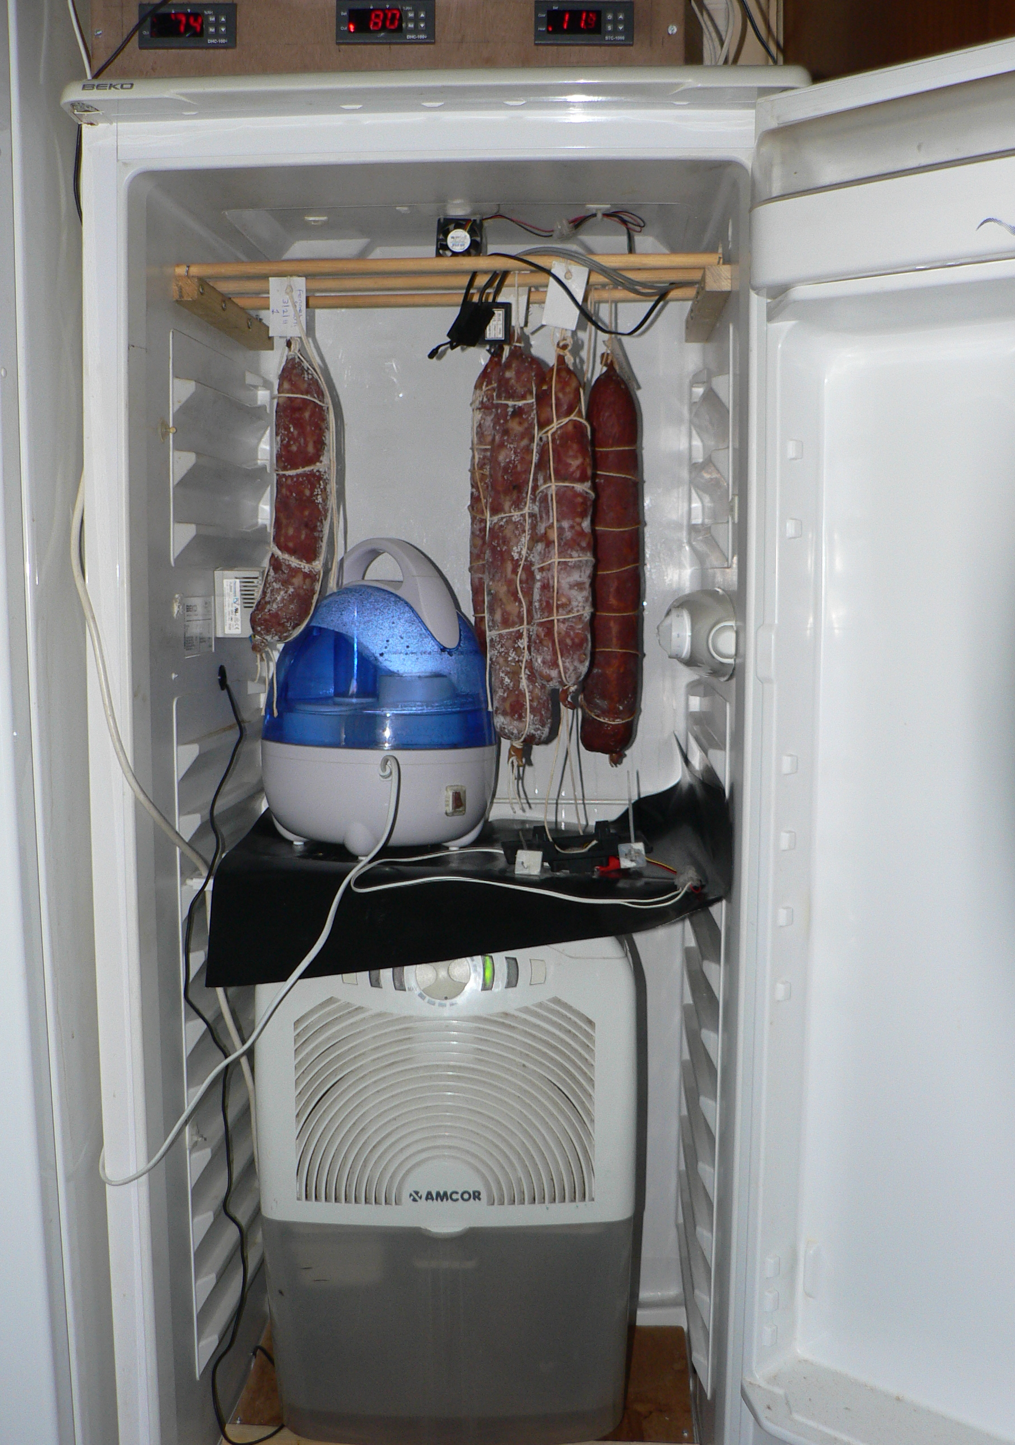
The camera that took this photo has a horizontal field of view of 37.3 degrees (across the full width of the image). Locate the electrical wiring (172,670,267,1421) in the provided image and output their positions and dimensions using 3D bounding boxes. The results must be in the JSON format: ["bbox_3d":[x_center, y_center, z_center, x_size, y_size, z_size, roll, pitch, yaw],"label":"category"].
[{"bbox_3d":[-0.260,0.328,1.416,0.047,0.755,0.170,0,6,4],"label":"electrical wiring"}]

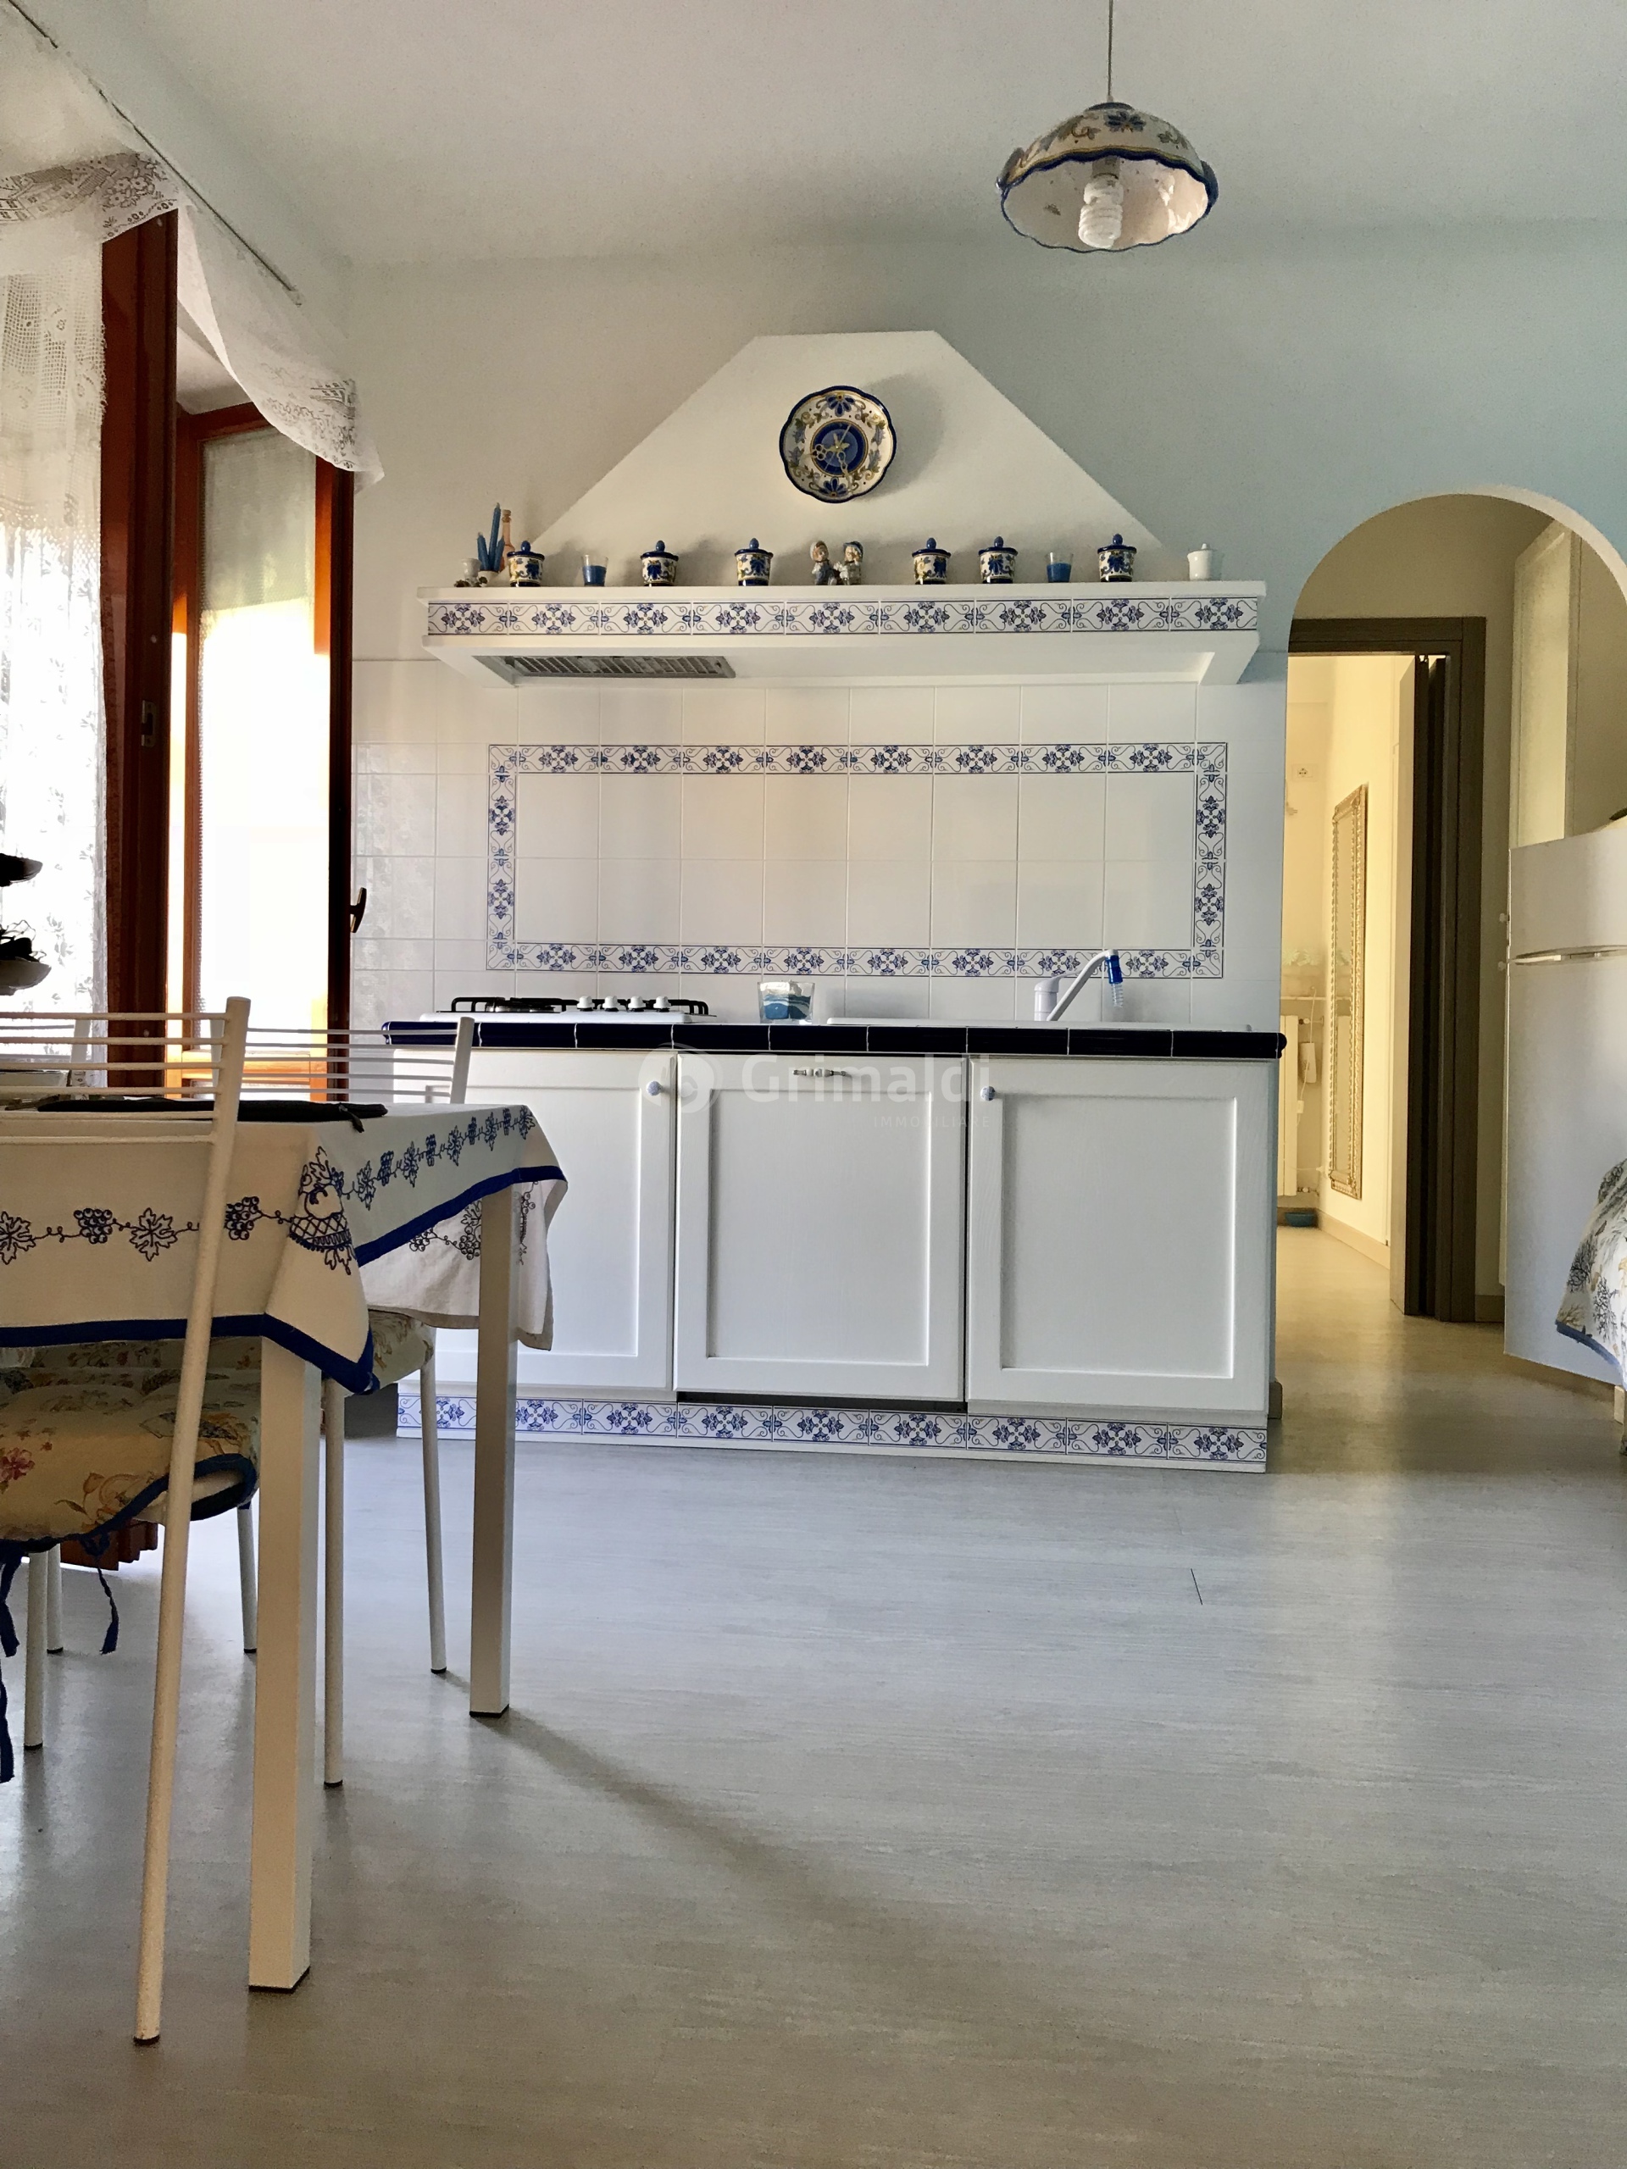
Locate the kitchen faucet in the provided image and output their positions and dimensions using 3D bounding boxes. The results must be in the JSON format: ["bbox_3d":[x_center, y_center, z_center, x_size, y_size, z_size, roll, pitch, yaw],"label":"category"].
[{"bbox_3d":[0.601,-0.208,3.931,0.243,0.179,0.056,3,3,45],"label":"kitchen faucet"}]

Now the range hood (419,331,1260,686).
[{"bbox_3d":[0.066,-1.304,3.919,1.801,0.744,0.440,1,2,7],"label":"range hood"}]

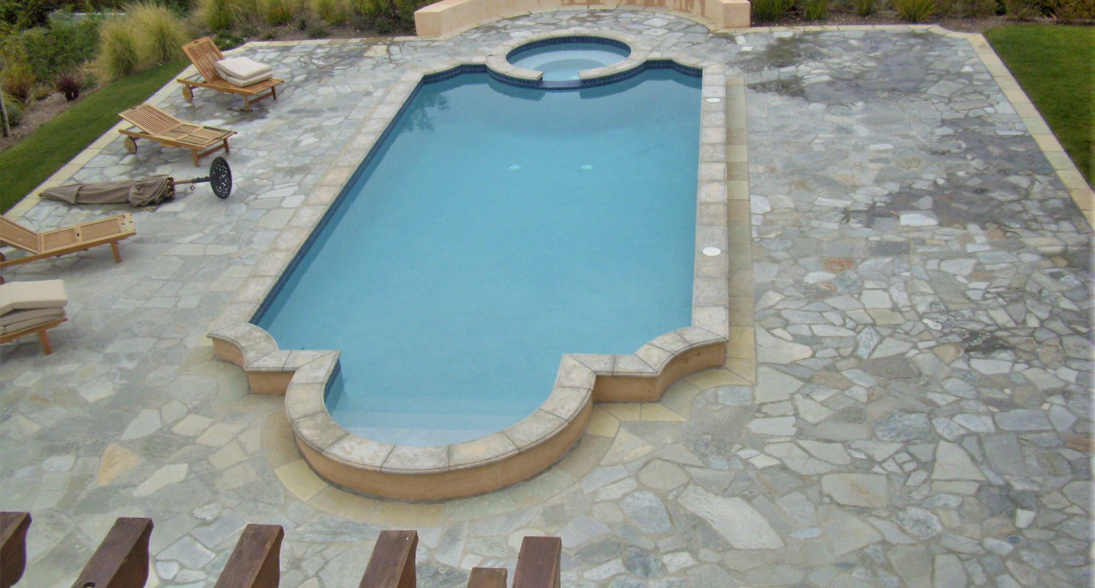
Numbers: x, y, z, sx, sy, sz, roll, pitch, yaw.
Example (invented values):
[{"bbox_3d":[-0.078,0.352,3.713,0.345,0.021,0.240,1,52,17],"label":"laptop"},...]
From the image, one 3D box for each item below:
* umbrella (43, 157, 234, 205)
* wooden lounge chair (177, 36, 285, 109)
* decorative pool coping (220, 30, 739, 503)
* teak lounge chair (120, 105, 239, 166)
[{"bbox_3d":[-5.955,-1.528,15.348,2.940,0.600,0.600,-4,30,12],"label":"umbrella"},{"bbox_3d":[-5.495,-3.807,18.513,1.904,0.956,0.669,15,35,30],"label":"wooden lounge chair"},{"bbox_3d":[-0.321,-1.568,14.847,5.509,0.322,12.898,0,30,9],"label":"decorative pool coping"},{"bbox_3d":[-5.735,-2.467,16.679,1.920,0.586,0.637,14,35,29],"label":"teak lounge chair"}]

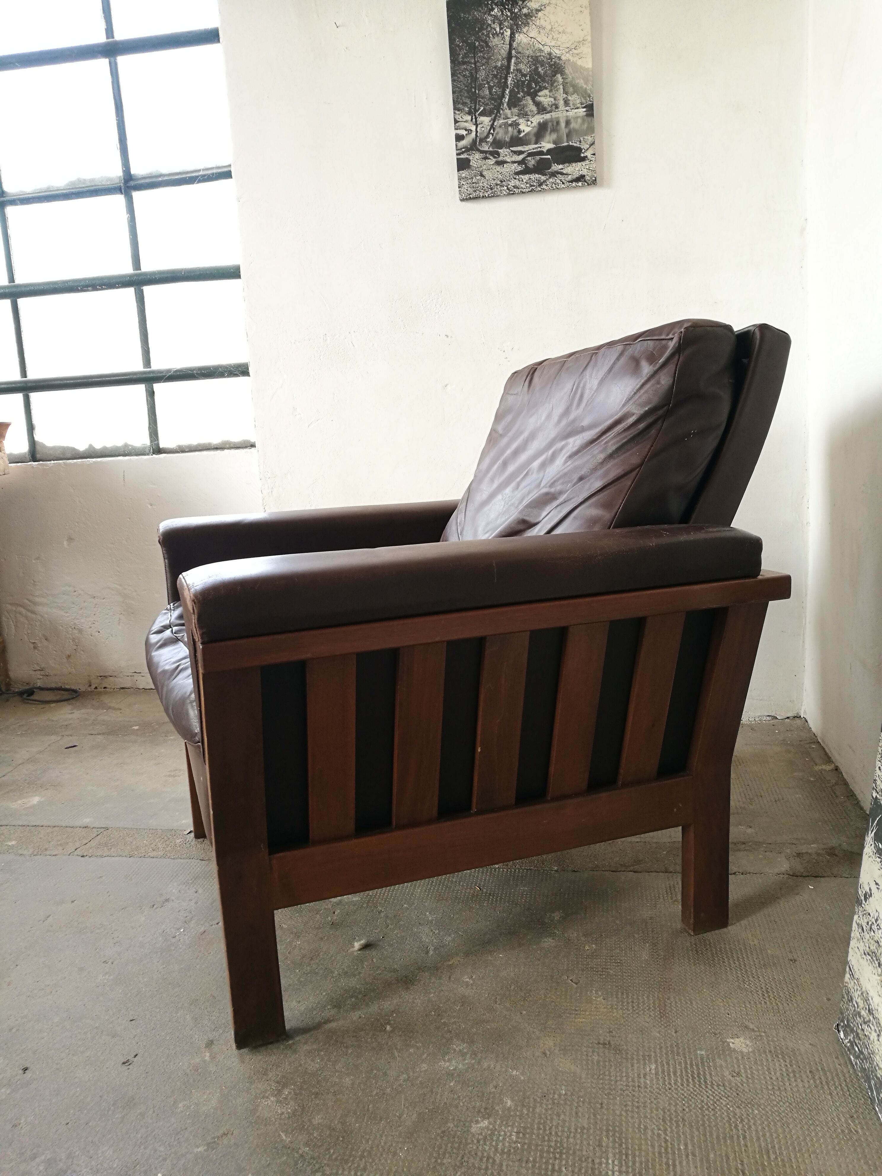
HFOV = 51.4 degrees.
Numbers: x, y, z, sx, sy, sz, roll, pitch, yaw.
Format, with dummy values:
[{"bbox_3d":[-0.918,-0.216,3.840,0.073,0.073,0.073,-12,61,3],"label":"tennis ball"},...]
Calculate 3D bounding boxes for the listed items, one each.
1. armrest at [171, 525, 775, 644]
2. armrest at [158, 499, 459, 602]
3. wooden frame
[{"bbox_3d":[0.058,-0.022,1.155,0.748,0.085,0.099,-6,10,-18],"label":"armrest"},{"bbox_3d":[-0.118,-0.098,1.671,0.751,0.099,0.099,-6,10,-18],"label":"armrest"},{"bbox_3d":[0.014,0.217,1.471,0.794,0.493,0.650,-6,10,-18],"label":"wooden frame"}]

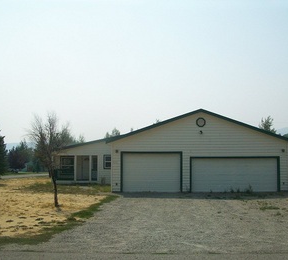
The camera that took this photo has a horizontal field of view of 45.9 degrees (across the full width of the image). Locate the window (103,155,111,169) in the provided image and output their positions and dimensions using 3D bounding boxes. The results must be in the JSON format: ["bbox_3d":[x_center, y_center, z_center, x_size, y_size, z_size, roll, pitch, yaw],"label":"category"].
[{"bbox_3d":[-3.020,2.700,28.800,0.880,1.220,0.120,0,-6,0],"label":"window"}]

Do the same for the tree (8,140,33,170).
[{"bbox_3d":[-30.600,6.500,84.000,6.400,7.600,6.000,0,-6,0],"label":"tree"}]

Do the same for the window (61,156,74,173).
[{"bbox_3d":[-6.780,3.140,30.200,1.200,1.500,0.120,0,-6,0],"label":"window"}]

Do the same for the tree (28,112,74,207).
[{"bbox_3d":[-3.950,1.240,14.300,1.950,3.950,1.900,0,-6,0],"label":"tree"}]

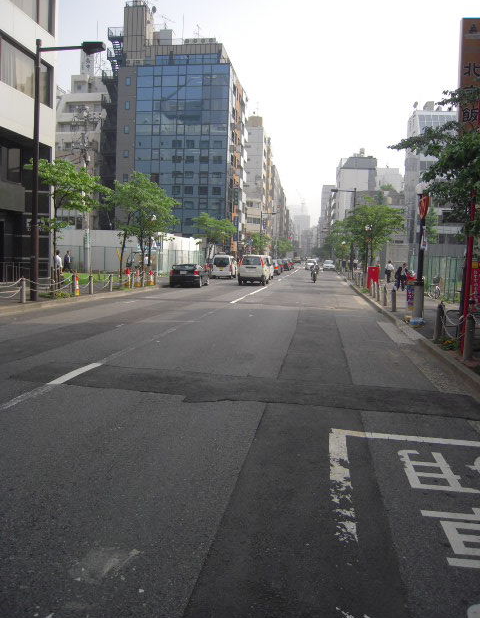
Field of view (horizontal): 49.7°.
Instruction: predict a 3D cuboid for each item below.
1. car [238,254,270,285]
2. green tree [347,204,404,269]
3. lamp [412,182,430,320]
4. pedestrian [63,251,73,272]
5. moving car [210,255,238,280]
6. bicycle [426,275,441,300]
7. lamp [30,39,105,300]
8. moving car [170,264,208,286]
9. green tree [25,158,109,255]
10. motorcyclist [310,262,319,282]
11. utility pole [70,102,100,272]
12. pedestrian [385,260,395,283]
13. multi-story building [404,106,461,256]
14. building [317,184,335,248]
[{"bbox_3d":[1.154,-2.490,33.369,1.700,1.890,4.400,3,6,9],"label":"car"},{"bbox_3d":[8.722,-4.042,33.231,3.700,5.200,3.700,3,6,9],"label":"green tree"},{"bbox_3d":[5.308,-1.675,15.091,0.460,3.900,0.420,3,6,9],"label":"lamp"},{"bbox_3d":[-13.696,-3.747,40.998,0.600,1.700,0.500,4,6,20],"label":"pedestrian"},{"bbox_3d":[-1.134,-3.480,42.393,1.580,1.900,3.700,3,6,8],"label":"moving car"},{"bbox_3d":[8.710,-0.967,23.284,0.480,1.040,1.660,2,6,5],"label":"bicycle"},{"bbox_3d":[-5.486,-4.247,16.367,2.250,8.050,0.380,3,6,9],"label":"lamp"},{"bbox_3d":[-2.634,-2.011,30.207,1.720,1.320,4.350,3,6,7],"label":"moving car"},{"bbox_3d":[-6.077,-2.792,18.213,2.700,4.800,2.700,3,6,8],"label":"green tree"},{"bbox_3d":[5.572,-2.739,38.515,0.720,1.600,1.900,3,6,8],"label":"motorcyclist"},{"bbox_3d":[-11.872,-9.343,40.697,2.100,13.000,1.400,3,6,8],"label":"utility pole"},{"bbox_3d":[11.310,-2.808,39.071,0.550,1.710,0.350,3,6,8],"label":"pedestrian"},{"bbox_3d":[28.878,-15.316,70.927,10.000,21.500,11.000,2,6,5],"label":"multi-story building"},{"bbox_3d":[39.603,-34.153,210.161,12.000,32.000,15.000,3,6,6],"label":"building"}]

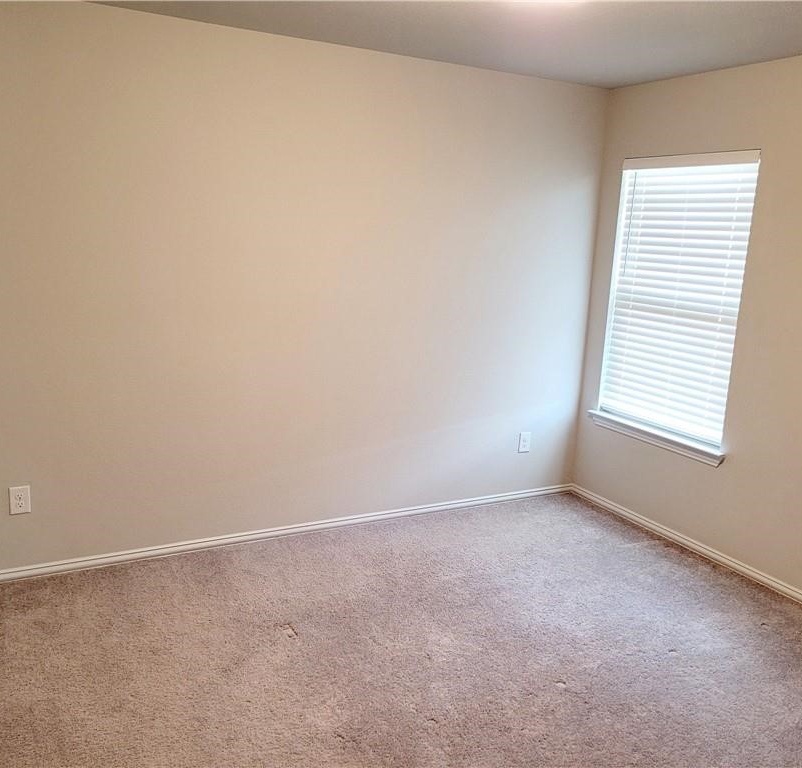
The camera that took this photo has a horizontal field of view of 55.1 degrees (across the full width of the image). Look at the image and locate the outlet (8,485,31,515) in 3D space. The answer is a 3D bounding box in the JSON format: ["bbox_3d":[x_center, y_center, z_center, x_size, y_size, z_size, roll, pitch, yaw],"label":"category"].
[{"bbox_3d":[-1.653,0.507,3.339,0.083,0.124,0.010,-4,13,-28],"label":"outlet"}]

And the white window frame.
[{"bbox_3d":[1.448,-0.434,4.145,0.110,1.551,0.960,-4,13,-28],"label":"white window frame"}]

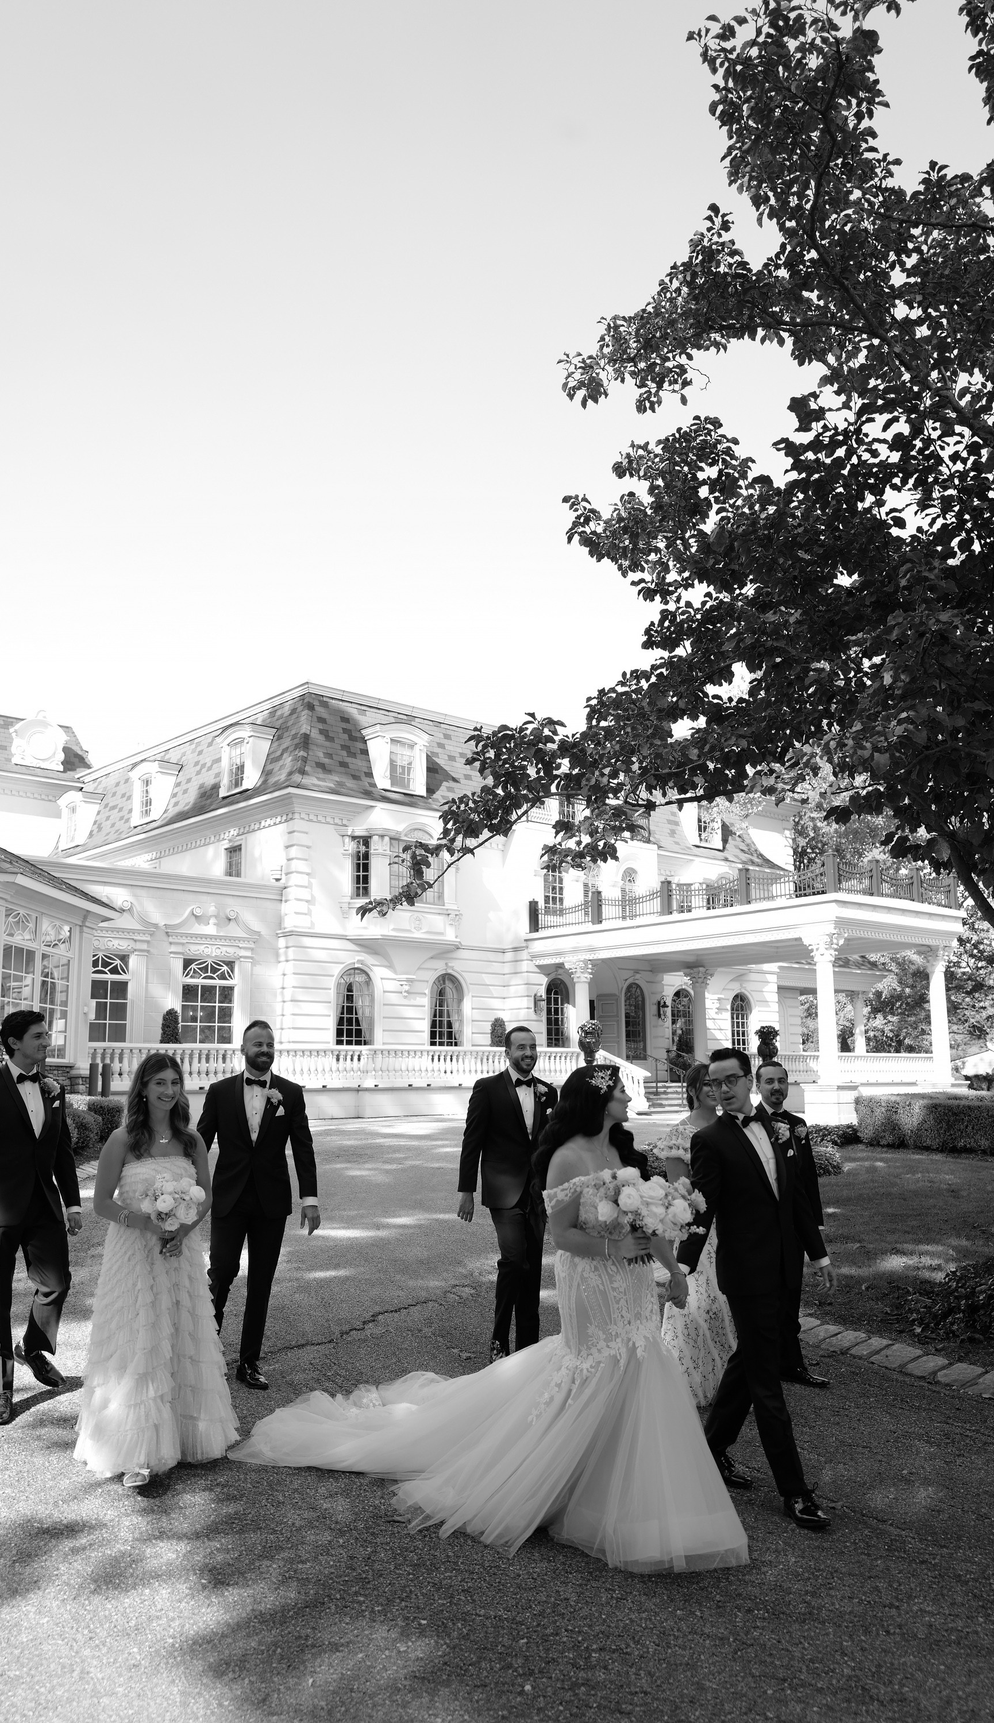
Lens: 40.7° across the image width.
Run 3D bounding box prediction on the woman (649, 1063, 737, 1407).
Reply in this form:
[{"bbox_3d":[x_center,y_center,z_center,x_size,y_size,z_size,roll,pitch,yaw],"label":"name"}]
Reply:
[{"bbox_3d":[1.042,1.863,6.851,0.560,1.650,0.540,4,-11,-25],"label":"woman"}]

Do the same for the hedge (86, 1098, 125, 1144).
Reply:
[{"bbox_3d":[-6.155,4.105,21.119,0.660,0.800,0.660,5,-11,-30],"label":"hedge"}]

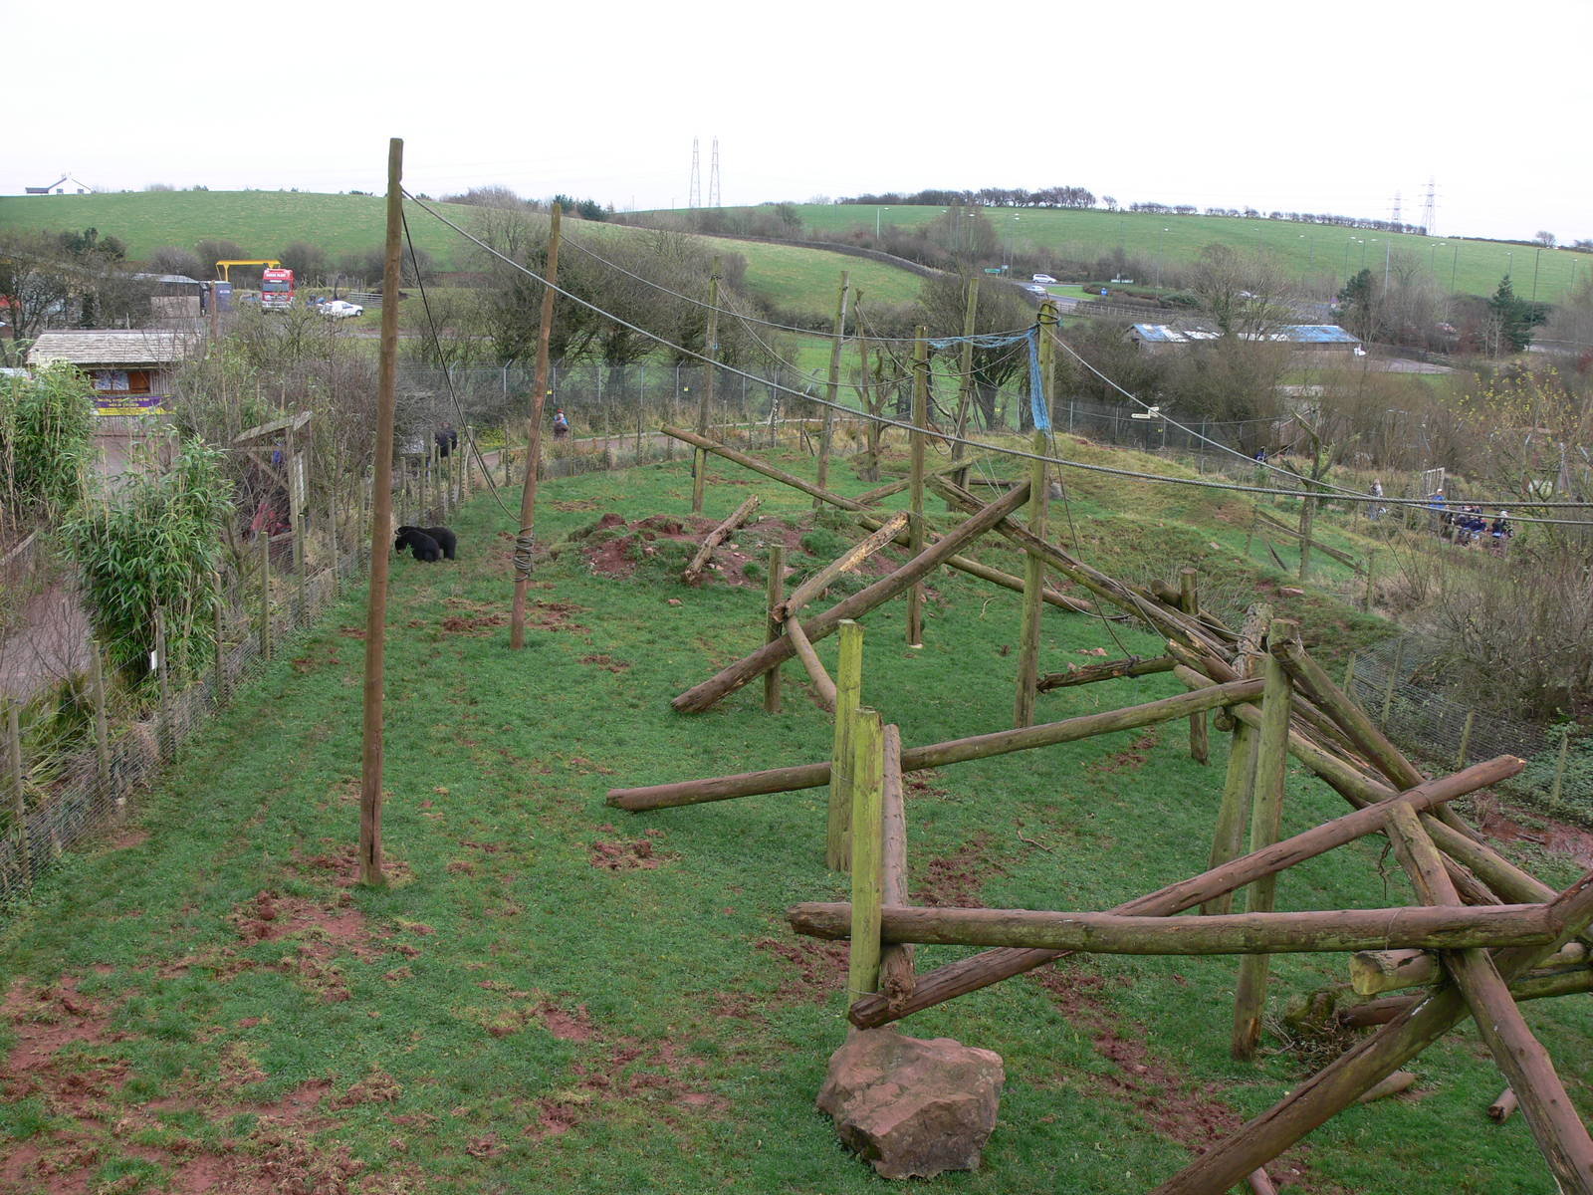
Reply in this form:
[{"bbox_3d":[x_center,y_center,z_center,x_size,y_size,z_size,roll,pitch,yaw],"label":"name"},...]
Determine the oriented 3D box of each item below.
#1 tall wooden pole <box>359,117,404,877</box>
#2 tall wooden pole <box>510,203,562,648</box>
[{"bbox_3d":[-4.788,-0.795,18.667,0.260,8.756,0.260,5,11,-1],"label":"tall wooden pole"},{"bbox_3d":[-5.072,-3.232,31.384,0.270,8.702,0.270,7,11,-1],"label":"tall wooden pole"}]

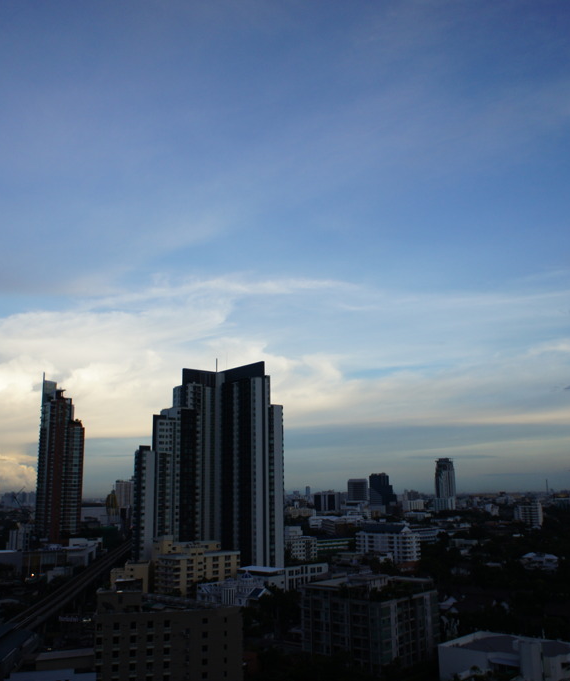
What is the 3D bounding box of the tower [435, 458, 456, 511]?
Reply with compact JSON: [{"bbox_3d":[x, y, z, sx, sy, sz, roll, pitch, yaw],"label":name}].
[{"bbox_3d":[299.090,268.580,1271.030,30.000,99.000,28.000,-2,-13,5],"label":"tower"}]

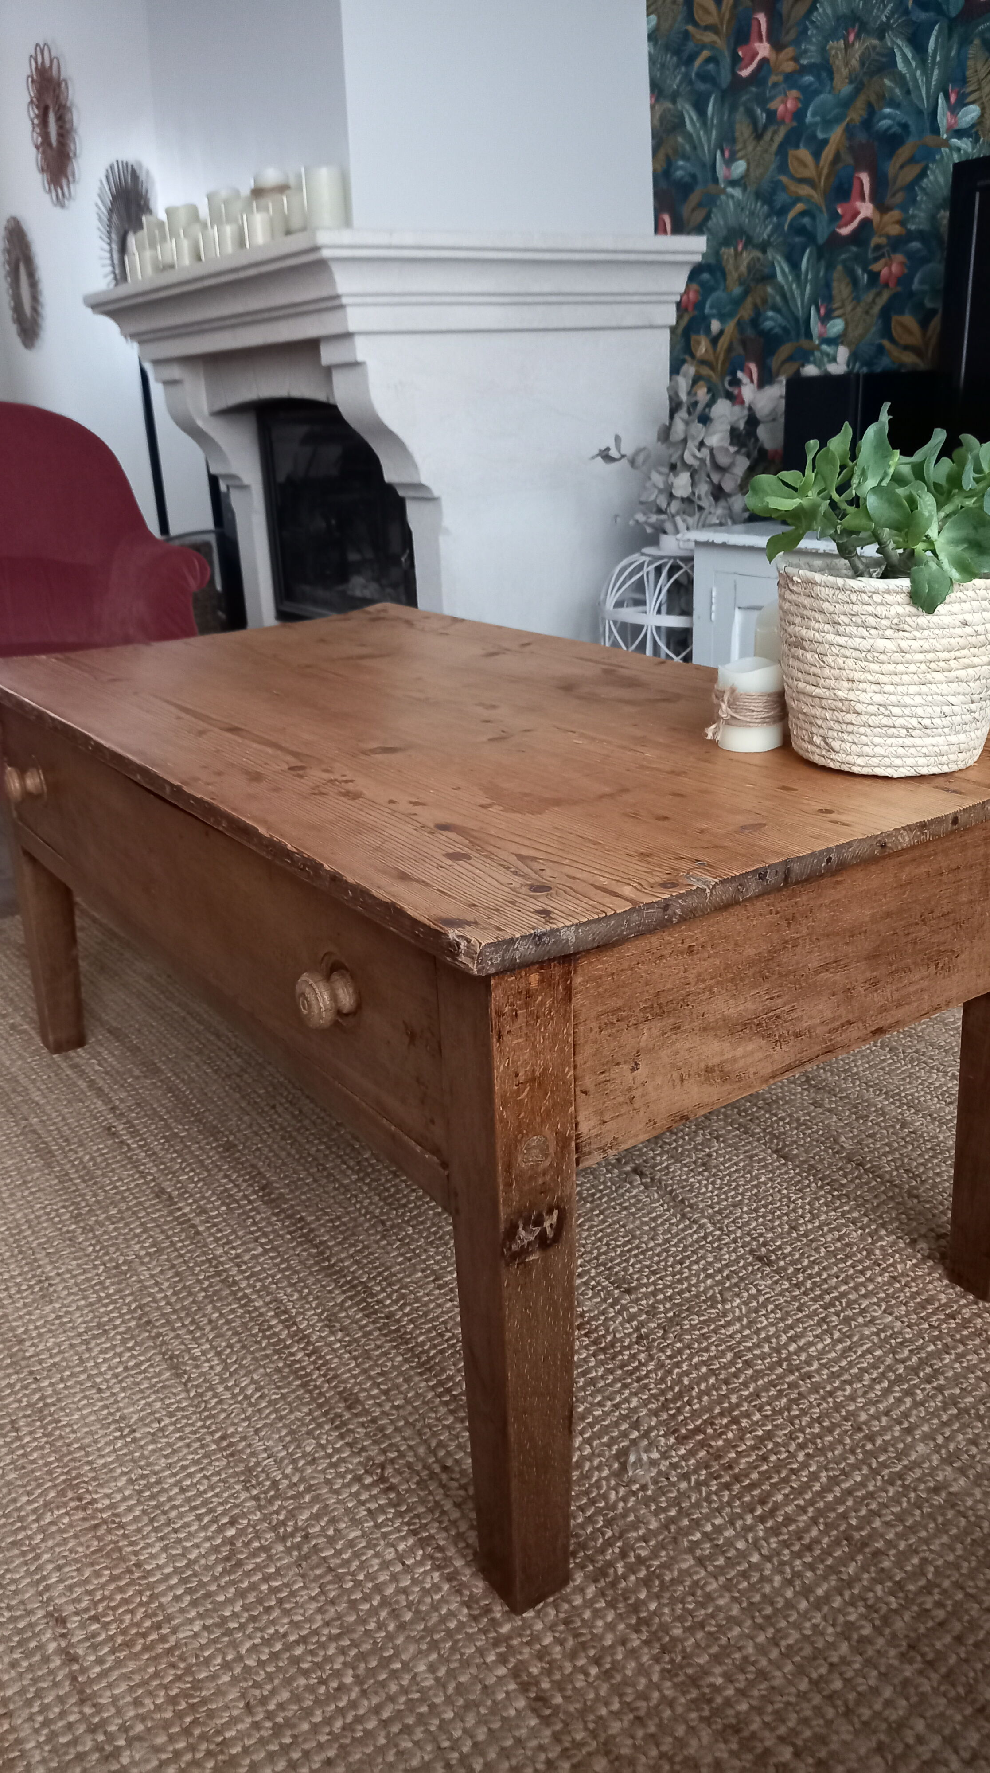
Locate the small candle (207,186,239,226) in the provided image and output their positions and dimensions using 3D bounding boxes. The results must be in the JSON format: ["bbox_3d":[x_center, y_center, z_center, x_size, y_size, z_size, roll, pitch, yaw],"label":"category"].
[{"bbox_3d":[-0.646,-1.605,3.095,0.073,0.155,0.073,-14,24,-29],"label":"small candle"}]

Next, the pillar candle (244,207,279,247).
[{"bbox_3d":[-0.509,-1.438,2.817,0.070,0.090,0.070,-14,24,-29],"label":"pillar candle"}]

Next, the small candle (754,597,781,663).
[{"bbox_3d":[0.244,-0.186,1.061,0.051,0.100,0.051,-14,24,-29],"label":"small candle"}]

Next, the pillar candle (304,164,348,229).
[{"bbox_3d":[-0.344,-1.405,2.637,0.088,0.140,0.088,-14,24,-29],"label":"pillar candle"}]

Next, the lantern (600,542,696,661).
[{"bbox_3d":[0.421,-0.554,2.941,0.360,0.430,0.360,-14,24,-29],"label":"lantern"}]

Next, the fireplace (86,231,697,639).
[{"bbox_3d":[-0.329,-1.084,3.486,0.934,1.090,1.494,-14,24,-29],"label":"fireplace"}]

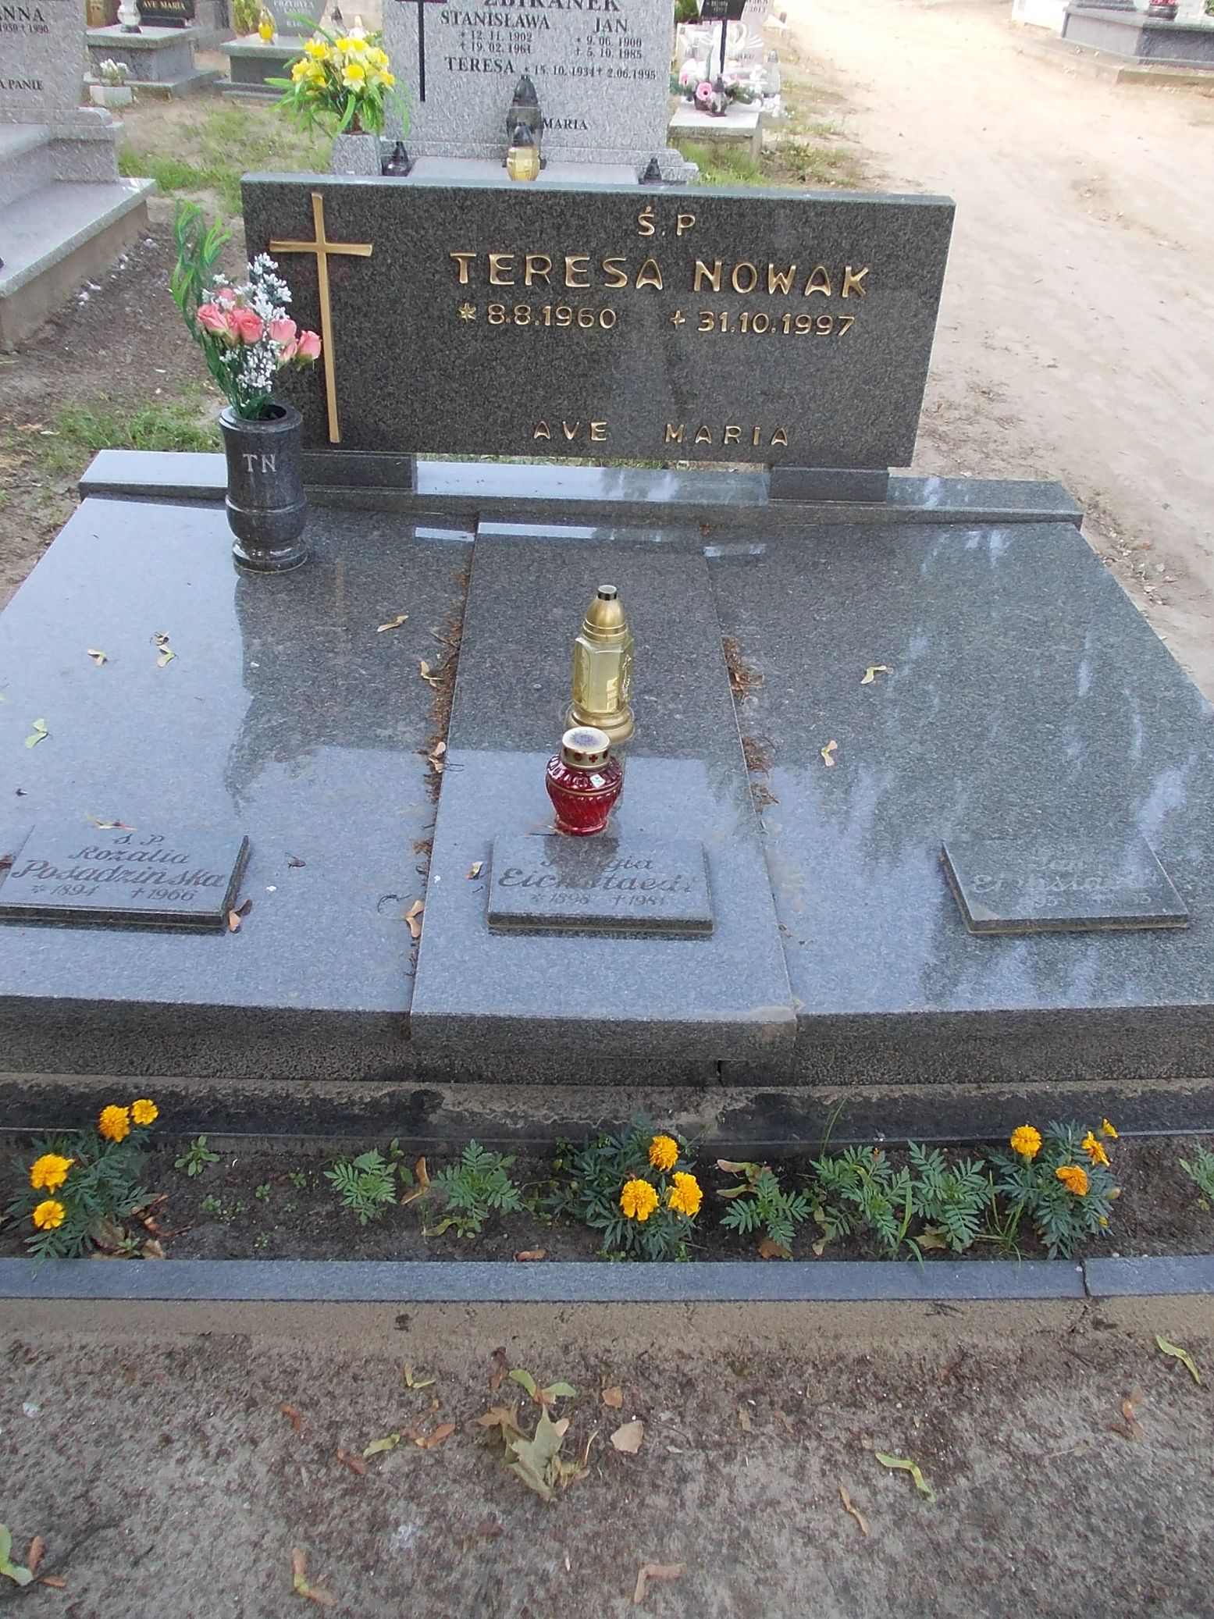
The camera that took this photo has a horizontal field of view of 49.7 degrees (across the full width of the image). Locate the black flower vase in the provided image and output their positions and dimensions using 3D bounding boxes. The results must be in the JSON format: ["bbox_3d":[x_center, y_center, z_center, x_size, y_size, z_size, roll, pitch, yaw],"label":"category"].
[{"bbox_3d":[-0.720,-0.678,2.772,0.166,0.312,0.166,0,37,-10],"label":"black flower vase"}]

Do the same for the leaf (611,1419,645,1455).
[{"bbox_3d":[0.025,0.706,1.478,0.035,0.010,0.040,9,34,10],"label":"leaf"}]

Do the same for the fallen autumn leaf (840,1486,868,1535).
[{"bbox_3d":[0.266,0.759,1.418,0.010,0.010,0.055,-10,35,-20],"label":"fallen autumn leaf"}]

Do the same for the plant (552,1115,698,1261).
[{"bbox_3d":[0.024,0.480,1.661,0.182,0.140,0.150,1,33,-3],"label":"plant"}]

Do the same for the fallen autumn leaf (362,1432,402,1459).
[{"bbox_3d":[-0.250,0.706,1.455,0.046,0.010,0.015,-17,38,-28],"label":"fallen autumn leaf"}]

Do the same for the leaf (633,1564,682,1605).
[{"bbox_3d":[0.048,0.790,1.350,0.064,0.010,0.027,-17,38,-28],"label":"leaf"}]

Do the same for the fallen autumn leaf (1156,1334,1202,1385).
[{"bbox_3d":[0.699,0.667,1.594,0.021,0.012,0.072,-19,39,-30],"label":"fallen autumn leaf"}]

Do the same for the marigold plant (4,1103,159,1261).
[{"bbox_3d":[-0.647,0.461,1.623,0.173,0.150,0.170,1,33,-3],"label":"marigold plant"}]

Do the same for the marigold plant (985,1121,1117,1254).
[{"bbox_3d":[0.578,0.490,1.692,0.155,0.140,0.140,1,33,-3],"label":"marigold plant"}]

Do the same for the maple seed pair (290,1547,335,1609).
[{"bbox_3d":[-0.290,0.750,1.271,0.023,0.009,0.071,-26,44,-34],"label":"maple seed pair"}]

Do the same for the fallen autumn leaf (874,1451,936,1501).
[{"bbox_3d":[0.336,0.736,1.457,0.078,0.012,0.027,29,41,34],"label":"fallen autumn leaf"}]

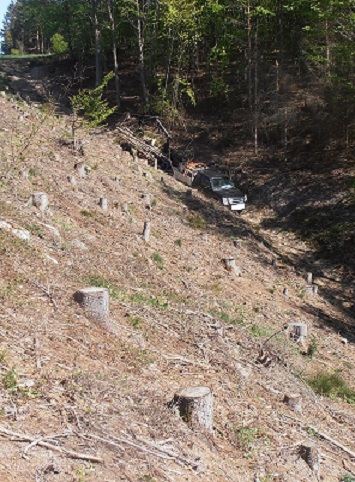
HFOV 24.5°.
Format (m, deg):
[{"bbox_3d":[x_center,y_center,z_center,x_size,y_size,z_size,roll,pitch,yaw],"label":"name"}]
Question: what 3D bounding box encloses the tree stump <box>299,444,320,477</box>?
[{"bbox_3d":[1.356,2.224,8.300,0.190,0.290,0.190,0,5,0],"label":"tree stump"}]

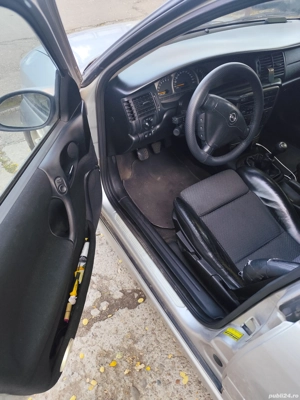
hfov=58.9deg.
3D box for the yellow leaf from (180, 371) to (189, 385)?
[{"bbox_3d":[0.161,0.814,1.219,0.032,0.008,0.052,-10,51,-8],"label":"yellow leaf"}]

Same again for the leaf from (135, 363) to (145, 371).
[{"bbox_3d":[-0.050,0.776,1.248,0.043,0.010,0.035,-32,57,-24],"label":"leaf"}]

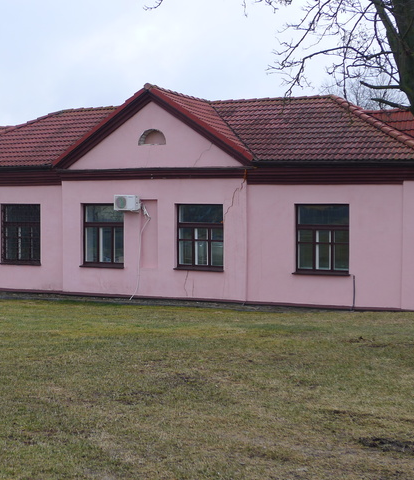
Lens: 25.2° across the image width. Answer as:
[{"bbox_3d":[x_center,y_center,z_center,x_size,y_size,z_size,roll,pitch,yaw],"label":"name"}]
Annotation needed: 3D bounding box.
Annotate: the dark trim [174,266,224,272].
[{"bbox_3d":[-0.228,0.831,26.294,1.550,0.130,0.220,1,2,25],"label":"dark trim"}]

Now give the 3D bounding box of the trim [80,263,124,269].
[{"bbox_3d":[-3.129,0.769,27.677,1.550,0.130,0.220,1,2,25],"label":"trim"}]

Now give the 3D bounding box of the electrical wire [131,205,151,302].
[{"bbox_3d":[-1.935,0.335,26.902,0.600,2.850,0.250,1,2,25],"label":"electrical wire"}]

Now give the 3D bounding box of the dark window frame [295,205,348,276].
[{"bbox_3d":[3.113,-0.011,24.701,1.530,1.900,0.170,1,2,25],"label":"dark window frame"}]

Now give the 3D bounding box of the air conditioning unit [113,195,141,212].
[{"bbox_3d":[-2.299,-1.076,26.877,0.760,0.450,0.310,1,2,25],"label":"air conditioning unit"}]

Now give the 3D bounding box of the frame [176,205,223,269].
[{"bbox_3d":[-0.172,-0.069,26.267,1.530,1.900,0.170,1,2,25],"label":"frame"}]

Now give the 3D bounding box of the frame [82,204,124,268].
[{"bbox_3d":[-3.072,-0.123,27.649,1.530,1.900,0.170,1,2,25],"label":"frame"}]

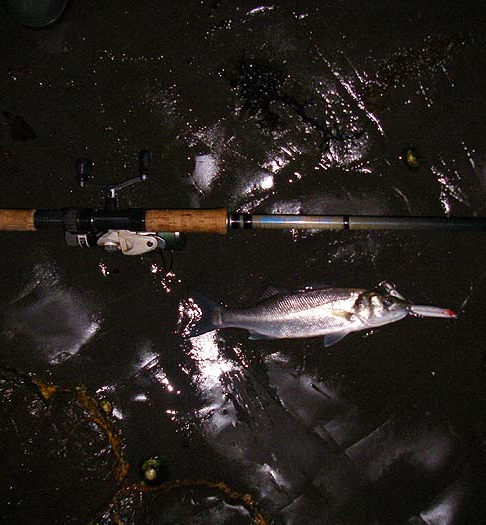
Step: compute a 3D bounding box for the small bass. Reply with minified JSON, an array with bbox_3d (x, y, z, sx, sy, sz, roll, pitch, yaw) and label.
[{"bbox_3d":[0.096,0.064,0.950,0.330,0.042,0.077,-2,87,0],"label":"small bass"}]

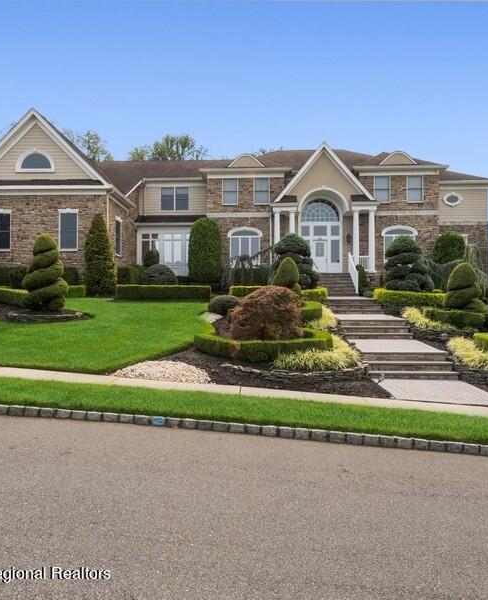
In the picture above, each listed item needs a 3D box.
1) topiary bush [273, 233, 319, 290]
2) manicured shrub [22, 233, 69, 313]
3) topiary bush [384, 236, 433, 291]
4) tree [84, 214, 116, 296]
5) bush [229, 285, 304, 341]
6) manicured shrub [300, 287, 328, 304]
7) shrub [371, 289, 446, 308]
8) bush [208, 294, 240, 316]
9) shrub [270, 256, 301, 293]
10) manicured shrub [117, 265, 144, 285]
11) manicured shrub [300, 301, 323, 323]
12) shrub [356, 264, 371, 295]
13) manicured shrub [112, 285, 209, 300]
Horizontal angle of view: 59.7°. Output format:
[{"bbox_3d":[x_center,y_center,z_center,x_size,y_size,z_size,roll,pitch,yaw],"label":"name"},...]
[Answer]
[{"bbox_3d":[2.261,-1.529,18.300,2.050,2.760,2.050,0,1,0],"label":"topiary bush"},{"bbox_3d":[-7.099,-0.984,15.200,1.620,2.720,1.600,0,1,0],"label":"manicured shrub"},{"bbox_3d":[7.465,-1.536,19.200,2.040,2.670,2.040,0,0,3],"label":"topiary bush"},{"bbox_3d":[-6.415,-1.989,19.000,1.420,3.670,1.420,0,1,0],"label":"tree"},{"bbox_3d":[0.621,0.395,12.000,2.090,1.610,2.090,0,0,3],"label":"bush"},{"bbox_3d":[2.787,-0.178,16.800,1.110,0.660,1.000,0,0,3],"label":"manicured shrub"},{"bbox_3d":[6.308,-0.086,16.200,2.800,0.670,0.650,0,1,0],"label":"shrub"},{"bbox_3d":[-0.648,0.188,14.500,1.100,0.750,1.080,0,1,0],"label":"bush"},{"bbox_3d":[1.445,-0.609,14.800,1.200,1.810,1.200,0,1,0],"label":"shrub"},{"bbox_3d":[-5.875,-1.087,22.000,1.450,1.500,1.350,0,1,0],"label":"manicured shrub"},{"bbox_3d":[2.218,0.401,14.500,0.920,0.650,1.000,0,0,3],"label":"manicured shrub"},{"bbox_3d":[6.102,-0.996,21.700,0.690,1.630,0.690,0,0,3],"label":"shrub"},{"bbox_3d":[-3.629,-0.337,19.100,4.290,0.660,0.850,0,0,3],"label":"manicured shrub"}]

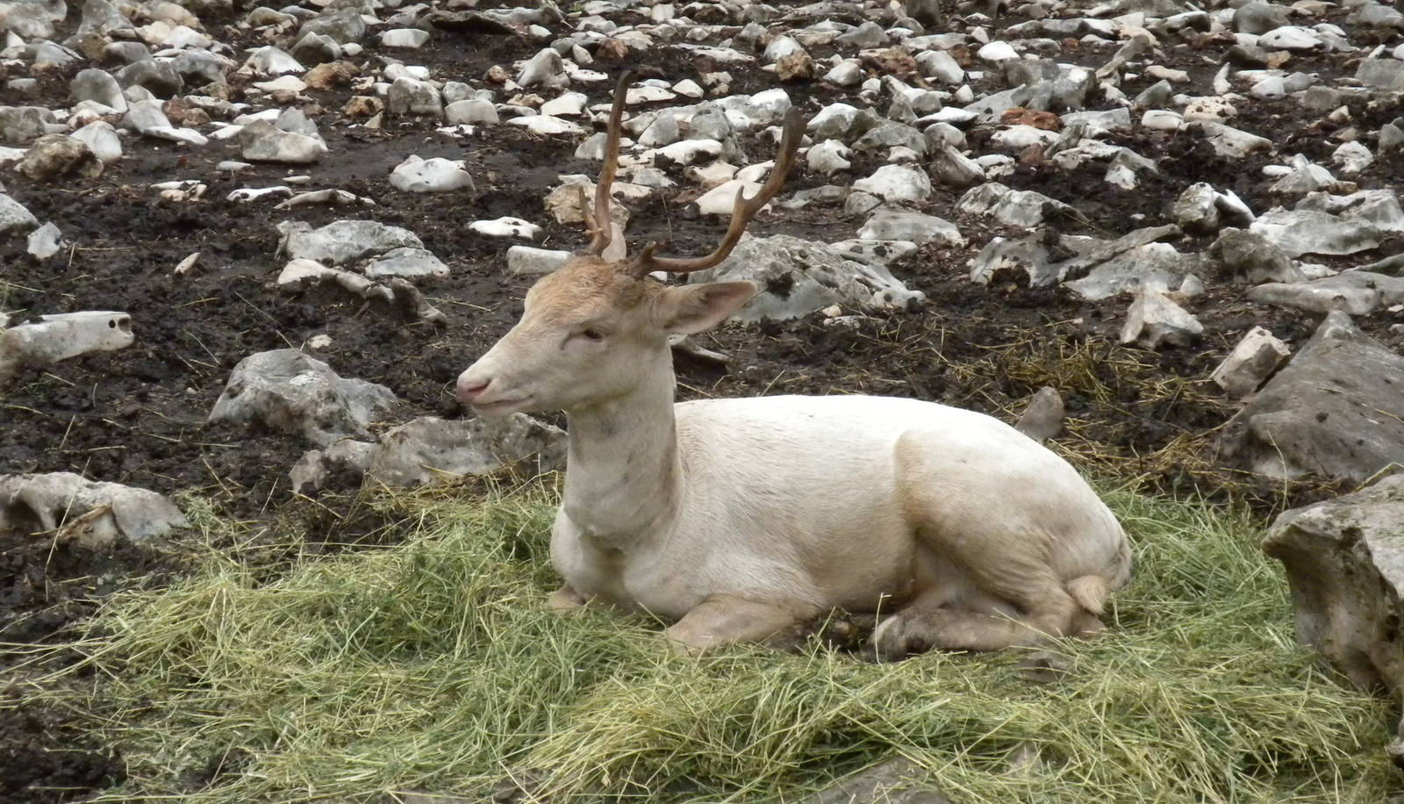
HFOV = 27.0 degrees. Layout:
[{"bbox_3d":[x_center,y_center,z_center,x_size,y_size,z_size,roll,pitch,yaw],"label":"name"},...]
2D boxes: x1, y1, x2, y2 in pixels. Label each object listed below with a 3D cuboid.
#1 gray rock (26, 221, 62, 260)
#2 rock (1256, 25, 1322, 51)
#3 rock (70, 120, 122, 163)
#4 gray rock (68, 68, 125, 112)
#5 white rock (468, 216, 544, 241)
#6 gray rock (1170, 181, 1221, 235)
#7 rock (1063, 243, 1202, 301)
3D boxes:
[{"bbox_3d":[-1.531,-0.374,6.797,0.082,0.081,0.065,0,14,0],"label":"gray rock"},{"bbox_3d":[2.131,-1.318,10.583,0.241,0.084,0.169,0,14,0],"label":"rock"},{"bbox_3d":[-1.935,-0.832,9.330,0.172,0.133,0.140,-3,14,-11],"label":"rock"},{"bbox_3d":[-2.060,-1.061,9.946,0.194,0.132,0.136,0,13,0],"label":"gray rock"},{"bbox_3d":[-0.518,-0.460,7.725,0.191,0.047,0.124,0,13,0],"label":"white rock"},{"bbox_3d":[1.322,-0.519,7.810,0.129,0.124,0.116,0,13,0],"label":"gray rock"},{"bbox_3d":[1.035,-0.311,7.021,0.338,0.108,0.219,0,13,0],"label":"rock"}]

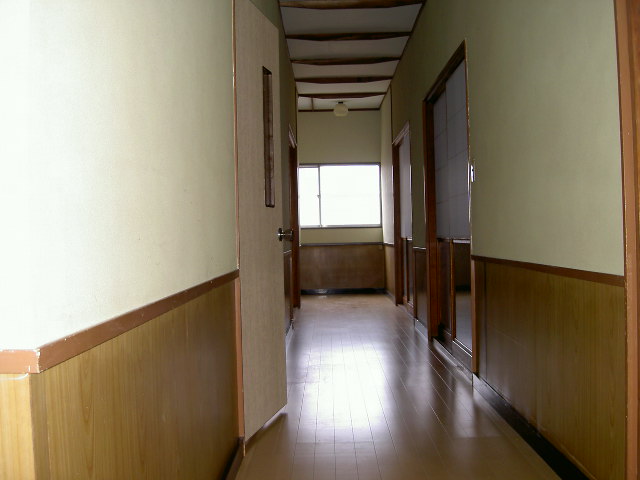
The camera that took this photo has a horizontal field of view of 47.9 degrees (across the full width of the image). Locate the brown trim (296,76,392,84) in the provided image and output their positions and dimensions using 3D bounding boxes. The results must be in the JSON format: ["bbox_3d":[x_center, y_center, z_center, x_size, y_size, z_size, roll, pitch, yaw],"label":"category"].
[{"bbox_3d":[0.271,-1.819,8.212,1.110,0.050,0.050,-1,0,0],"label":"brown trim"}]

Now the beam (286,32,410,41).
[{"bbox_3d":[0.257,-1.808,6.432,1.112,0.050,0.050,-1,0,0],"label":"beam"}]

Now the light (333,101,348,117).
[{"bbox_3d":[0.284,-1.750,9.658,0.195,0.200,0.195,-1,0,0],"label":"light"}]

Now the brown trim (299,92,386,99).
[{"bbox_3d":[0.287,-1.825,9.112,1.115,0.050,0.050,-1,0,0],"label":"brown trim"}]

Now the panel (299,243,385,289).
[{"bbox_3d":[0.322,0.381,10.245,1.199,0.662,0.030,-1,0,0],"label":"panel"}]

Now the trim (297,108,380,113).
[{"bbox_3d":[0.276,-1.844,10.232,1.157,0.041,0.030,-1,0,0],"label":"trim"}]

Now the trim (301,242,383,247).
[{"bbox_3d":[0.315,0.066,10.243,1.184,0.043,0.030,-1,0,0],"label":"trim"}]

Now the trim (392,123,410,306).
[{"bbox_3d":[0.920,-0.177,7.642,0.120,1.905,1.700,-1,0,0],"label":"trim"}]

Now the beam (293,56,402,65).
[{"bbox_3d":[0.261,-1.813,7.292,1.110,0.050,0.050,-1,0,0],"label":"beam"}]

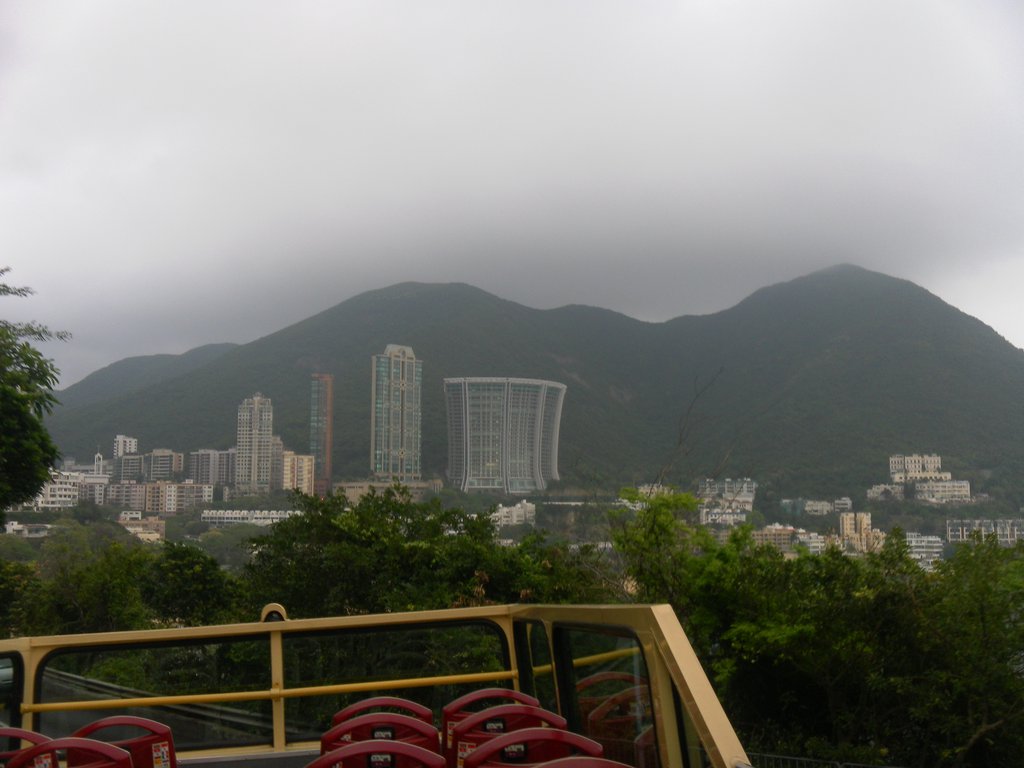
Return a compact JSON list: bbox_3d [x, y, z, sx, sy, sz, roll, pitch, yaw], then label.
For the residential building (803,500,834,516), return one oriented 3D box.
[{"bbox_3d":[232.570,94.200,785.000,19.400,11.600,14.000,0,-5,7],"label":"residential building"}]

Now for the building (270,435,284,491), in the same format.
[{"bbox_3d":[-199.667,65.999,865.000,19.000,48.000,19.000,3,-7,-23],"label":"building"}]

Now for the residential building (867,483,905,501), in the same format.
[{"bbox_3d":[273.475,78.635,758.372,25.666,12.484,15.000,-1,-5,20],"label":"residential building"}]

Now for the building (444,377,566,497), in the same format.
[{"bbox_3d":[-4.489,46.072,918.835,103.424,101.451,46.000,0,-5,6],"label":"building"}]

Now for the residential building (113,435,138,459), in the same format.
[{"bbox_3d":[-353.930,59.870,950.000,18.300,25.000,17.000,1,-5,-8],"label":"residential building"}]

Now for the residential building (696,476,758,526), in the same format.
[{"bbox_3d":[165.733,90.786,800.000,43.000,37.000,24.000,0,-6,6],"label":"residential building"}]

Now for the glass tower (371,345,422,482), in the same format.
[{"bbox_3d":[-93.853,24.075,845.000,34.000,112.000,23.000,4,-7,-30],"label":"glass tower"}]

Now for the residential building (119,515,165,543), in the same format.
[{"bbox_3d":[-253.890,98.740,710.000,27.700,21.000,20.000,1,-5,-8],"label":"residential building"}]

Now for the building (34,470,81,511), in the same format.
[{"bbox_3d":[-247.467,58.115,565.000,24.000,21.500,15.000,2,-7,-18],"label":"building"}]

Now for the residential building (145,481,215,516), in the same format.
[{"bbox_3d":[-251.900,86.430,785.000,47.600,25.500,19.000,1,-5,-7],"label":"residential building"}]

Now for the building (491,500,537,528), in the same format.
[{"bbox_3d":[1.910,98.671,783.811,32.873,20.155,16.000,0,-5,0],"label":"building"}]

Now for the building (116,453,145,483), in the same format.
[{"bbox_3d":[-289.573,64.113,785.899,15.296,23.883,15.000,4,-6,-38],"label":"building"}]

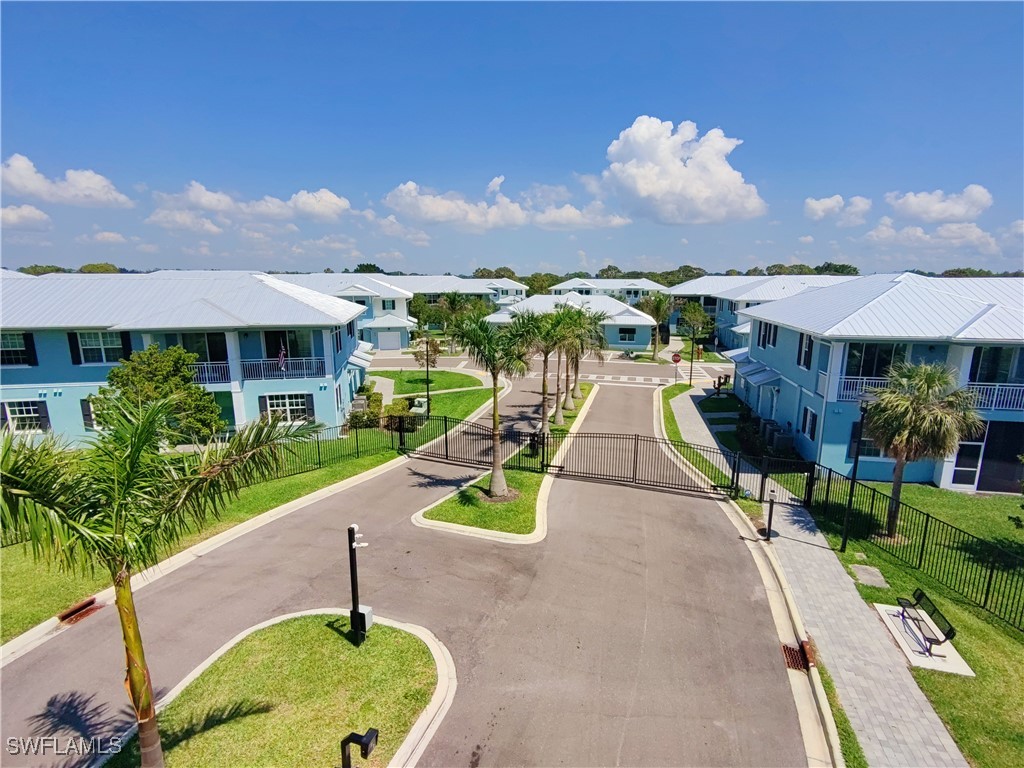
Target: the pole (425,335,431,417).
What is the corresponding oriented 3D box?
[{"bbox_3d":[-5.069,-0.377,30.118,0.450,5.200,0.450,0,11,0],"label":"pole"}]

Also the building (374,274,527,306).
[{"bbox_3d":[-12.318,-15.328,93.820,27.000,9.300,17.000,-1,11,-6],"label":"building"}]

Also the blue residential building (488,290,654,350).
[{"bbox_3d":[7.675,-8.721,67.608,20.500,6.900,12.500,1,11,6],"label":"blue residential building"}]

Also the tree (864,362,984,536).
[{"bbox_3d":[13.022,2.204,16.255,2.900,5.800,2.900,0,11,0],"label":"tree"}]

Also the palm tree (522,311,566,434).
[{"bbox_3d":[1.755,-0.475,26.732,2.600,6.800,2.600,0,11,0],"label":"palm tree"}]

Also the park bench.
[{"bbox_3d":[10.282,5.960,12.602,0.630,0.830,1.740,3,12,17],"label":"park bench"}]

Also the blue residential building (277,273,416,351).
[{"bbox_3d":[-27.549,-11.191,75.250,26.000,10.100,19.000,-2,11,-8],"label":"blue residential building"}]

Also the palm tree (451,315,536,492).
[{"bbox_3d":[-0.679,1.007,20.487,3.500,7.500,3.500,0,11,0],"label":"palm tree"}]

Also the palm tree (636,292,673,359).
[{"bbox_3d":[16.708,-6.589,58.017,4.100,7.600,4.100,0,11,0],"label":"palm tree"}]

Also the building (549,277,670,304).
[{"bbox_3d":[26.344,-23.439,136.348,30.000,9.900,18.000,2,12,11],"label":"building"}]

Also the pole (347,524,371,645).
[{"bbox_3d":[-3.670,4.879,12.249,0.600,3.150,0.480,3,12,14],"label":"pole"}]

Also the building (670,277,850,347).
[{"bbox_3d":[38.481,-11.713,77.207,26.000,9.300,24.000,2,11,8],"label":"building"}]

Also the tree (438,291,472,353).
[{"bbox_3d":[-7.393,-7.908,64.425,4.200,7.800,4.200,0,11,0],"label":"tree"}]

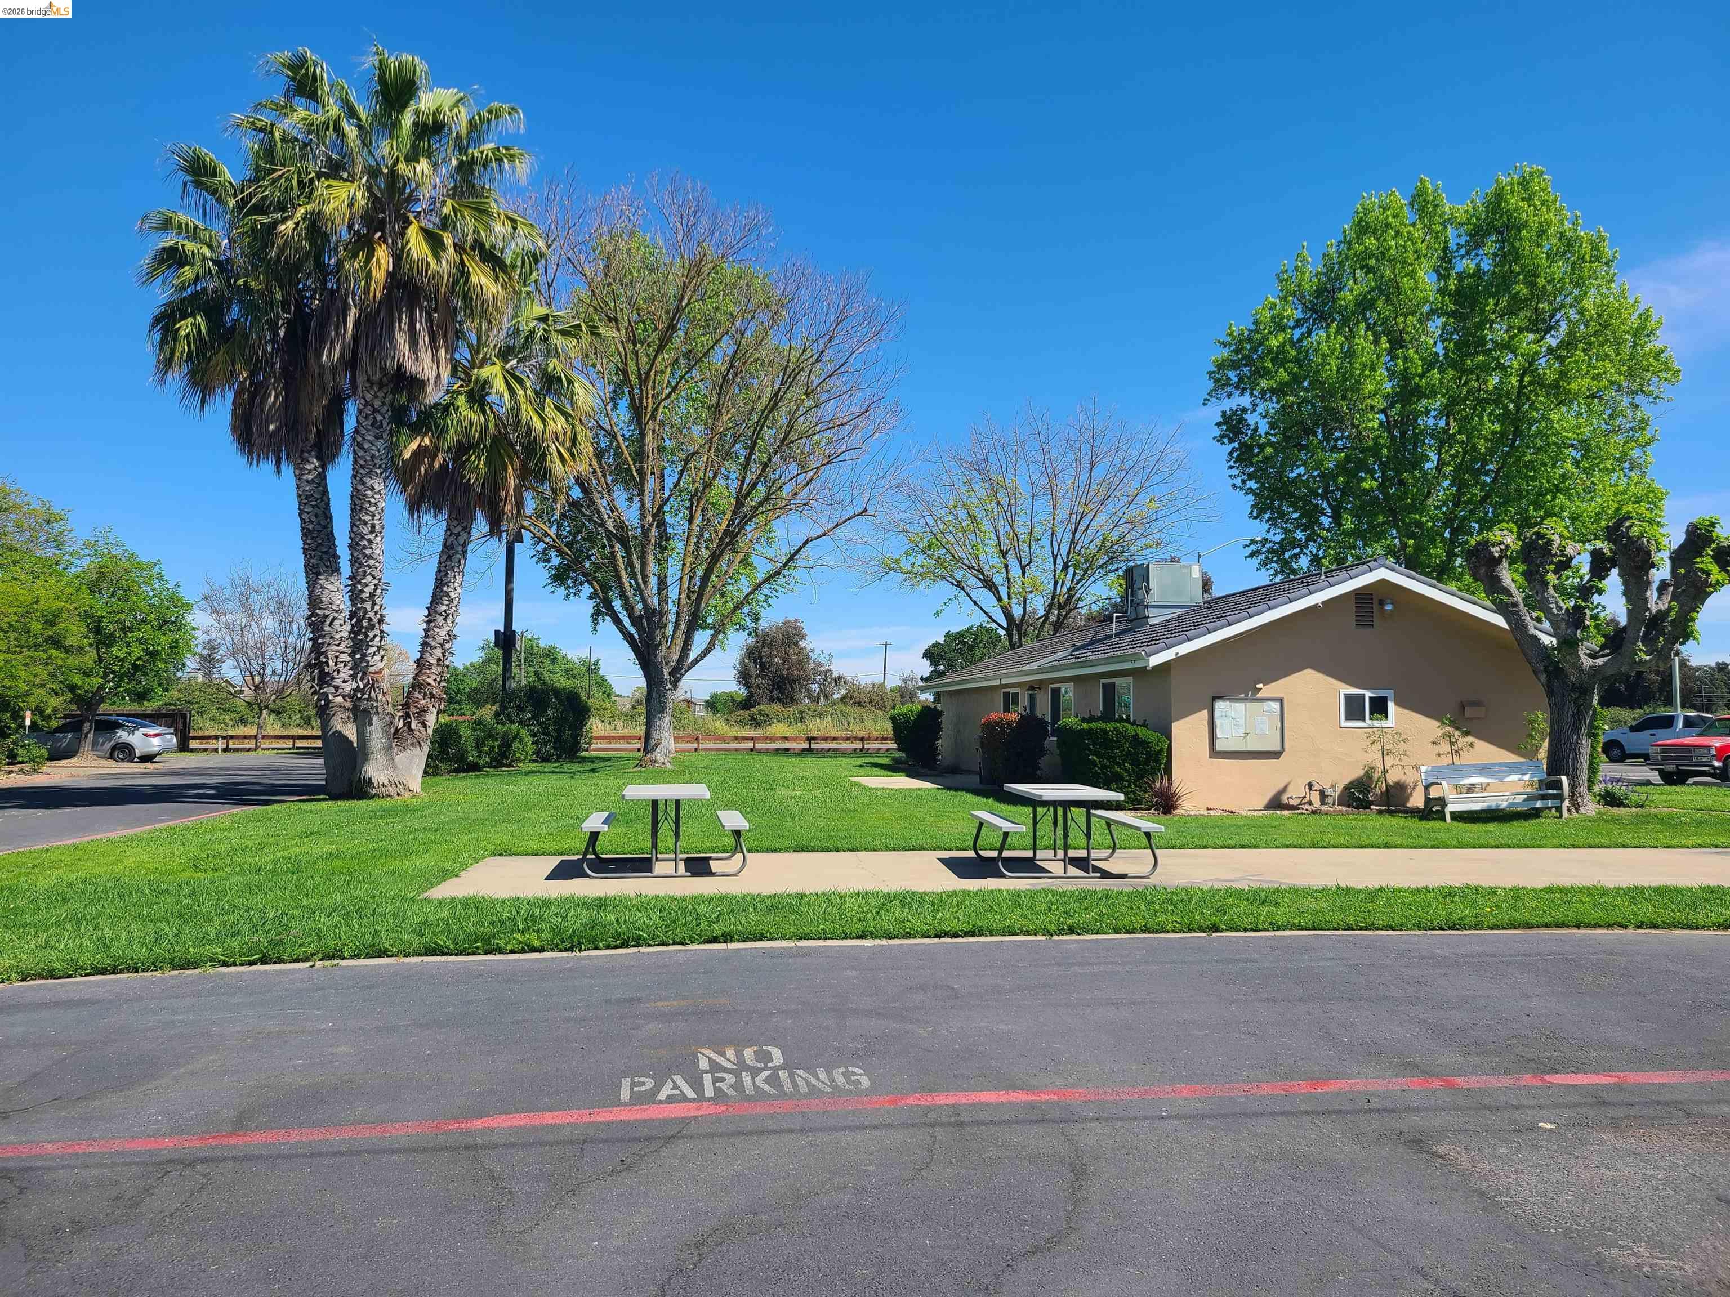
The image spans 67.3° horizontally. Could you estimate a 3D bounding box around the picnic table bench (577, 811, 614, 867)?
[{"bbox_3d":[-2.492,1.853,12.296,0.260,0.469,1.830,1,-3,-8],"label":"picnic table bench"}]

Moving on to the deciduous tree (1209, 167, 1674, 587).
[{"bbox_3d":[17.904,-5.759,40.353,13.168,18.822,12.469,-1,-3,24],"label":"deciduous tree"}]

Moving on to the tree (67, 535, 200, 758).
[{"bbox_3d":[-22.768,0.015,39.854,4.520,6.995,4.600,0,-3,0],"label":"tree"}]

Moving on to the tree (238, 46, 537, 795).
[{"bbox_3d":[-9.268,-4.568,25.182,5.819,14.644,5.400,0,-3,0],"label":"tree"}]

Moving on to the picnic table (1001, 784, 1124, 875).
[{"bbox_3d":[1.851,1.707,12.257,0.765,0.745,1.830,0,-3,-4],"label":"picnic table"}]

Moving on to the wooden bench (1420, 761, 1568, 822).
[{"bbox_3d":[9.003,2.045,18.655,1.943,0.830,0.668,1,-3,-11],"label":"wooden bench"}]

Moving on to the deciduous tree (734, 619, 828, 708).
[{"bbox_3d":[-5.731,2.108,89.074,6.378,8.410,6.261,0,-3,-4],"label":"deciduous tree"}]

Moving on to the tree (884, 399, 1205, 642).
[{"bbox_3d":[6.344,-2.426,46.200,11.777,12.741,11.000,0,-3,0],"label":"tree"}]

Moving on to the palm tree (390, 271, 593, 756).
[{"bbox_3d":[-7.243,-2.212,25.155,3.823,9.950,3.800,0,-3,0],"label":"palm tree"}]

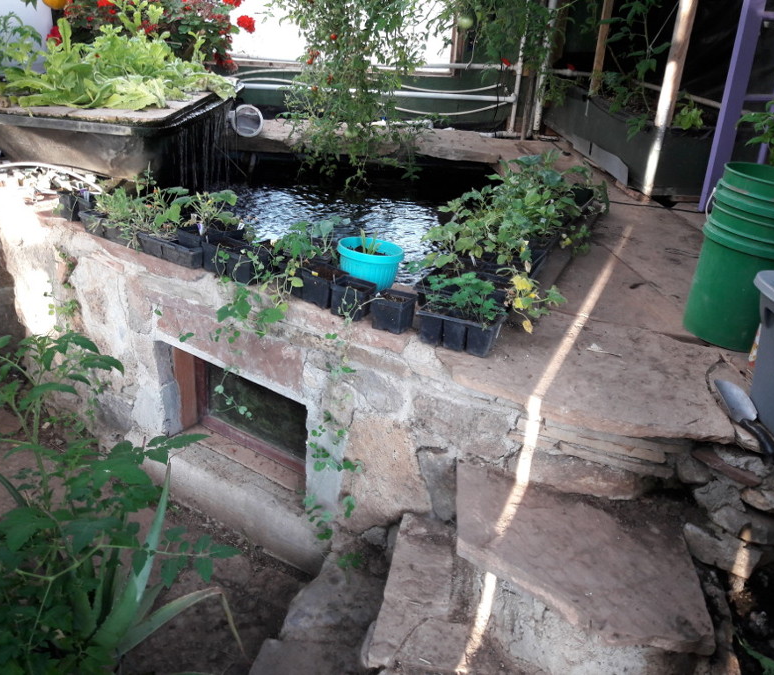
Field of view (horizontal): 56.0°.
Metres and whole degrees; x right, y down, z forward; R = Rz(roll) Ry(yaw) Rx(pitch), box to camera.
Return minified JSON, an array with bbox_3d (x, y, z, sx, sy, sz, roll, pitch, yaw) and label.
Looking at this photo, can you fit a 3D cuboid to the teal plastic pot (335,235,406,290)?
[{"bbox_3d":[-0.054,-0.227,2.275,0.205,0.120,0.205,5,24,-2],"label":"teal plastic pot"}]

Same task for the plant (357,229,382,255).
[{"bbox_3d":[-0.055,-0.296,2.240,0.070,0.078,0.060,5,25,0],"label":"plant"}]

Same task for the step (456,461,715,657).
[{"bbox_3d":[0.376,0.457,1.560,0.591,0.055,0.429,14,26,18],"label":"step"}]

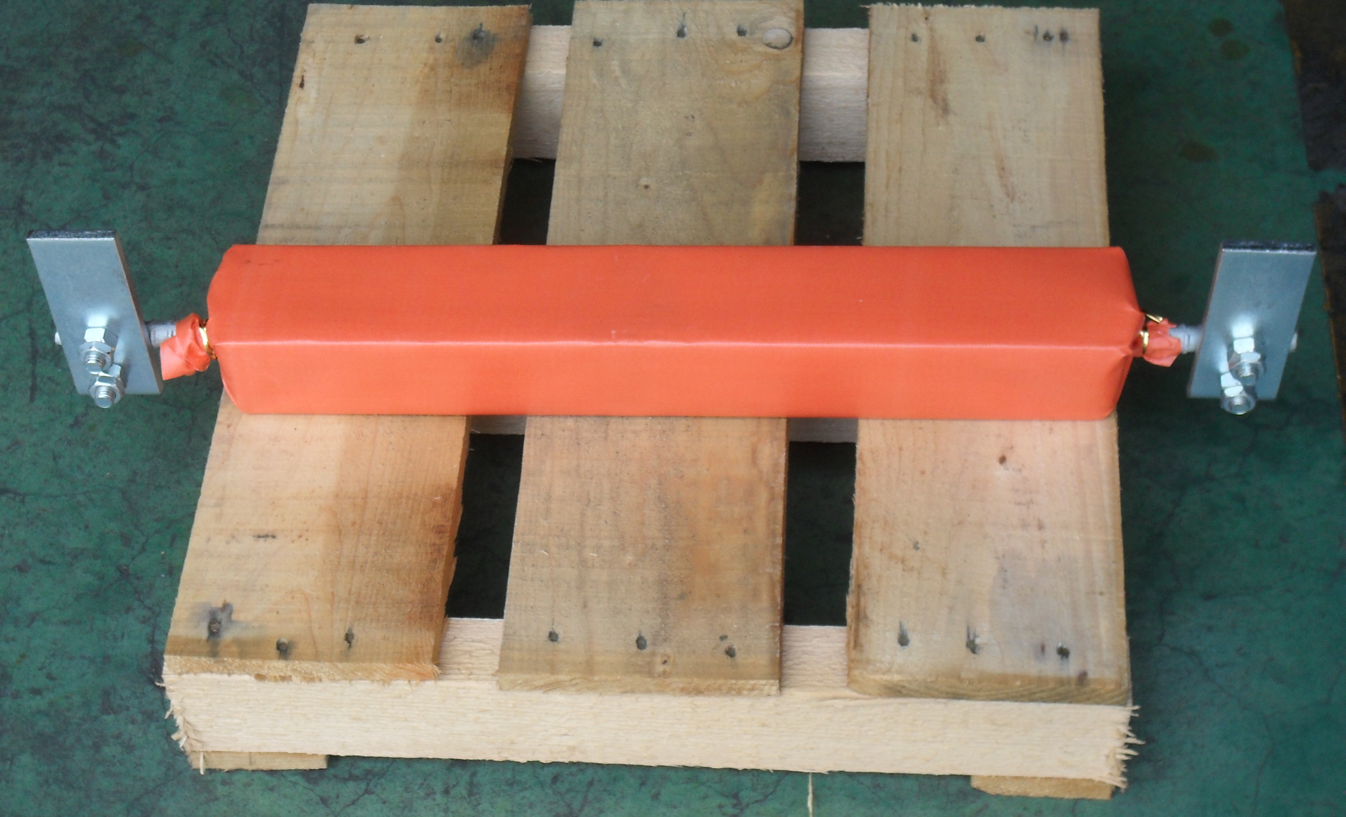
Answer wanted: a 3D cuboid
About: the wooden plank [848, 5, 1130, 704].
[{"bbox_3d":[0.180,-0.050,1.815,0.145,0.017,0.538,1,47,4],"label":"wooden plank"}]

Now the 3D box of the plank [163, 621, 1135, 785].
[{"bbox_3d":[-0.012,0.155,1.694,0.507,0.070,0.044,1,47,4],"label":"plank"}]

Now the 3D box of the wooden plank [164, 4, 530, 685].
[{"bbox_3d":[-0.179,-0.057,1.841,0.142,0.017,0.532,1,47,4],"label":"wooden plank"}]

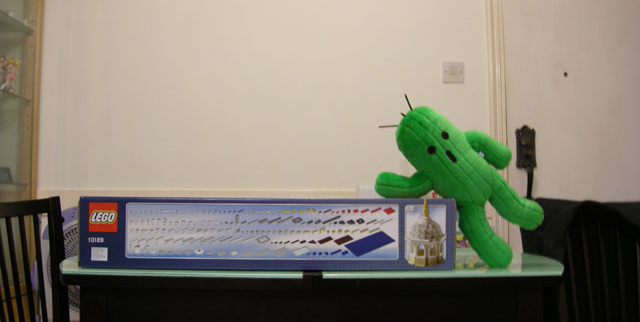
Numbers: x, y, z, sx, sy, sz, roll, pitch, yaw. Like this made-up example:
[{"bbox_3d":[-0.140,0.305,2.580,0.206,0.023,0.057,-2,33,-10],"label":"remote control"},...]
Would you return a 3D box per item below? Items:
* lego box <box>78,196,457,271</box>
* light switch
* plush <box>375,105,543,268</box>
[{"bbox_3d":[-0.081,0.128,1.260,0.577,0.110,0.480,0,-4,0],"label":"lego box"},{"bbox_3d":[0.541,-0.357,2.690,0.086,0.086,0.011,0,-4,0],"label":"light switch"},{"bbox_3d":[0.223,0.043,1.075,0.200,0.290,0.105,-42,-6,-4],"label":"plush"}]

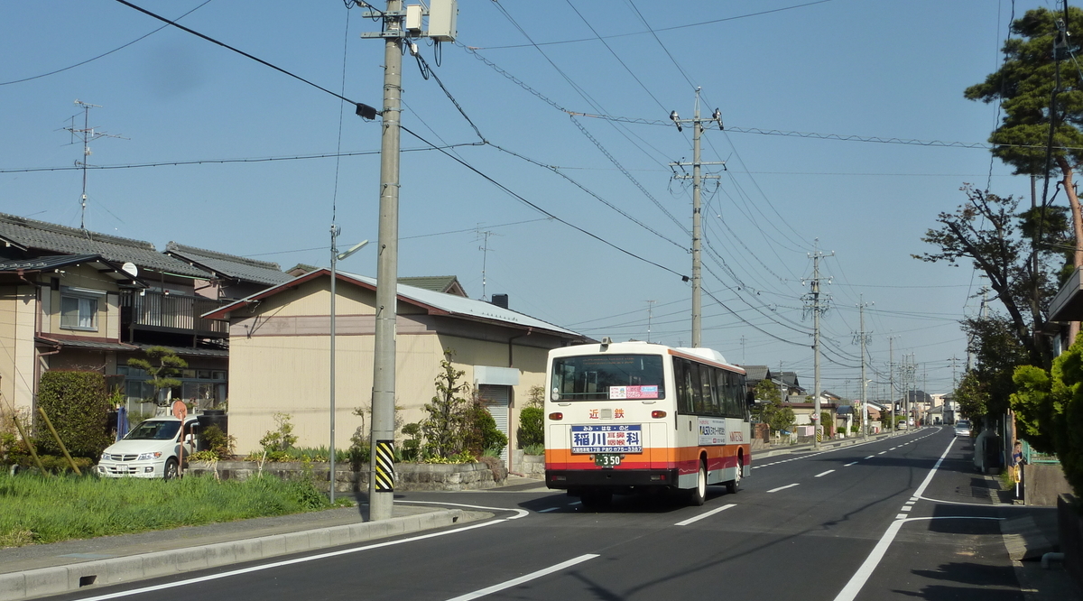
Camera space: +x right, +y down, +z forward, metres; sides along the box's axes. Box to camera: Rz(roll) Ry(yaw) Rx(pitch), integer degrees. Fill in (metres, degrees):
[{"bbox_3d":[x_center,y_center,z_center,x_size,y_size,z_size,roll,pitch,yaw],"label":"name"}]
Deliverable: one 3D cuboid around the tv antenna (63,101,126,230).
[{"bbox_3d":[-14.164,-4.227,44.511,1.350,4.068,2.100,-5,-7,45],"label":"tv antenna"}]

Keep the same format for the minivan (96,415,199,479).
[{"bbox_3d":[-9.828,3.912,37.932,1.770,1.720,4.760,-2,-5,20],"label":"minivan"}]

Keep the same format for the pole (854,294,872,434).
[{"bbox_3d":[23.960,5.101,104.700,1.350,10.631,0.500,-1,-5,17],"label":"pole"}]

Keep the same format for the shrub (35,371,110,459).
[{"bbox_3d":[-12.588,3.204,37.792,2.000,2.596,1.850,1,-5,-10],"label":"shrub"}]

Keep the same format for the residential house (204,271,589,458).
[{"bbox_3d":[-3.698,2.120,39.451,7.050,4.976,9.900,-2,-5,21],"label":"residential house"}]

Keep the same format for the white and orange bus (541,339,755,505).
[{"bbox_3d":[2.465,2.503,28.426,2.330,2.950,8.900,-1,-5,17],"label":"white and orange bus"}]

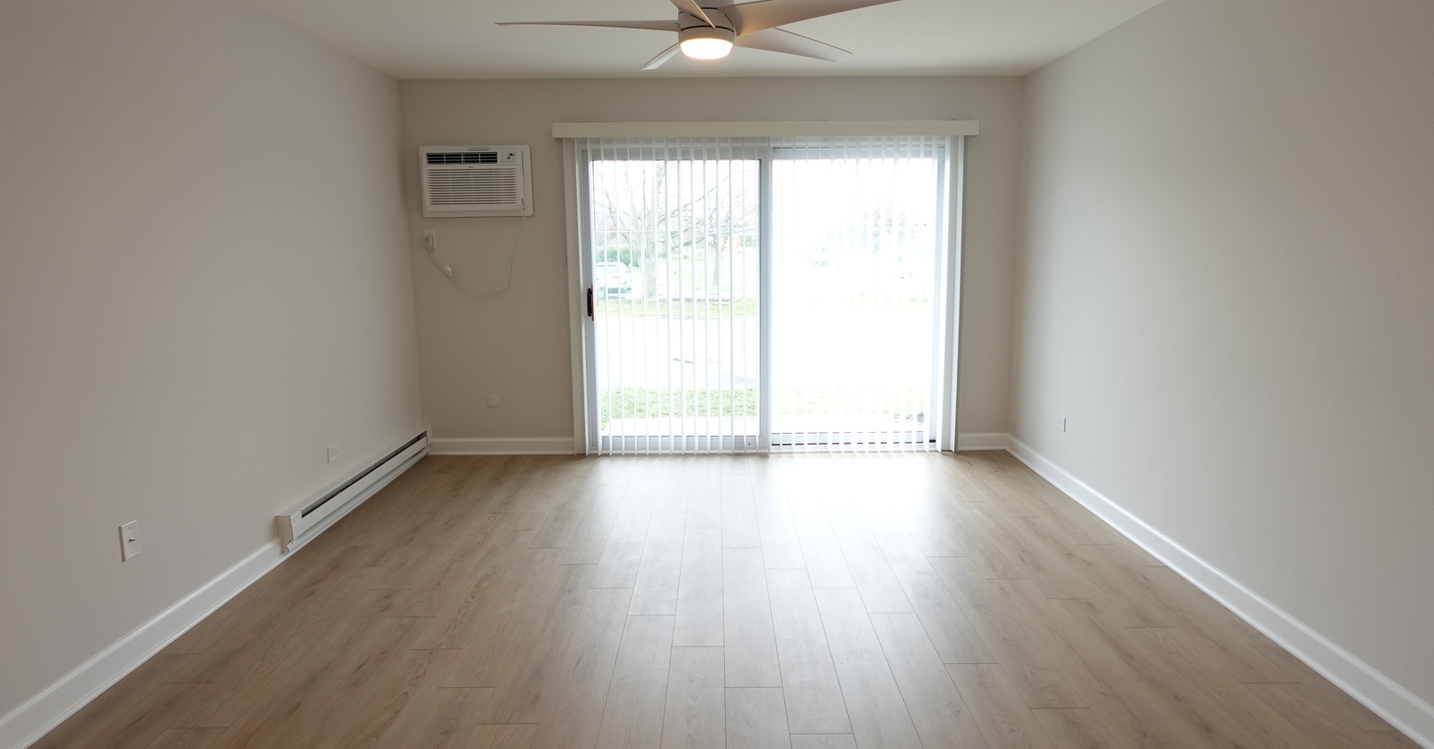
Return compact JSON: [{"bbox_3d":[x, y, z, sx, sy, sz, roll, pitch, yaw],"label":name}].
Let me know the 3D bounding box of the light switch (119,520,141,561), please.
[{"bbox_3d":[-1.973,0.562,2.688,0.014,0.117,0.073,-1,9,0],"label":"light switch"}]

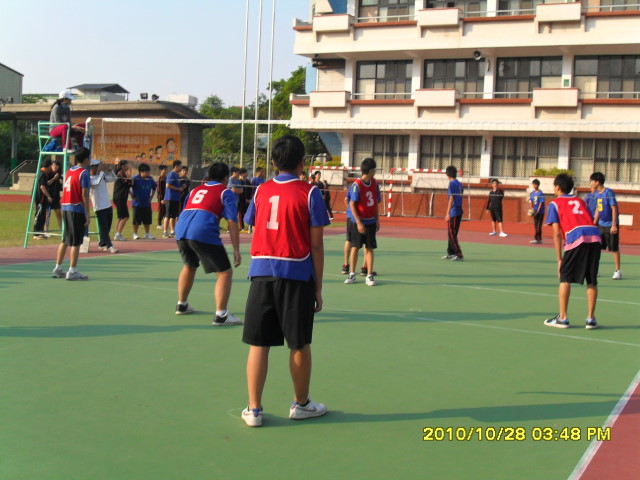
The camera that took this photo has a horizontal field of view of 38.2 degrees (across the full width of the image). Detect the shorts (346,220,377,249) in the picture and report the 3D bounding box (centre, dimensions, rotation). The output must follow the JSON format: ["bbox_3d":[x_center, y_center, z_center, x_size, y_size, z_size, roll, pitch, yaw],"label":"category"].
[{"bbox_3d":[0.598,-0.073,13.000,0.400,0.420,0.290,1,5,-13],"label":"shorts"}]

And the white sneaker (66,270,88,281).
[{"bbox_3d":[-3.174,0.469,12.100,0.290,0.120,0.110,2,5,-9],"label":"white sneaker"}]

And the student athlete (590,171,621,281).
[{"bbox_3d":[4.602,-0.217,14.850,0.480,1.700,0.520,0,5,-31],"label":"student athlete"}]

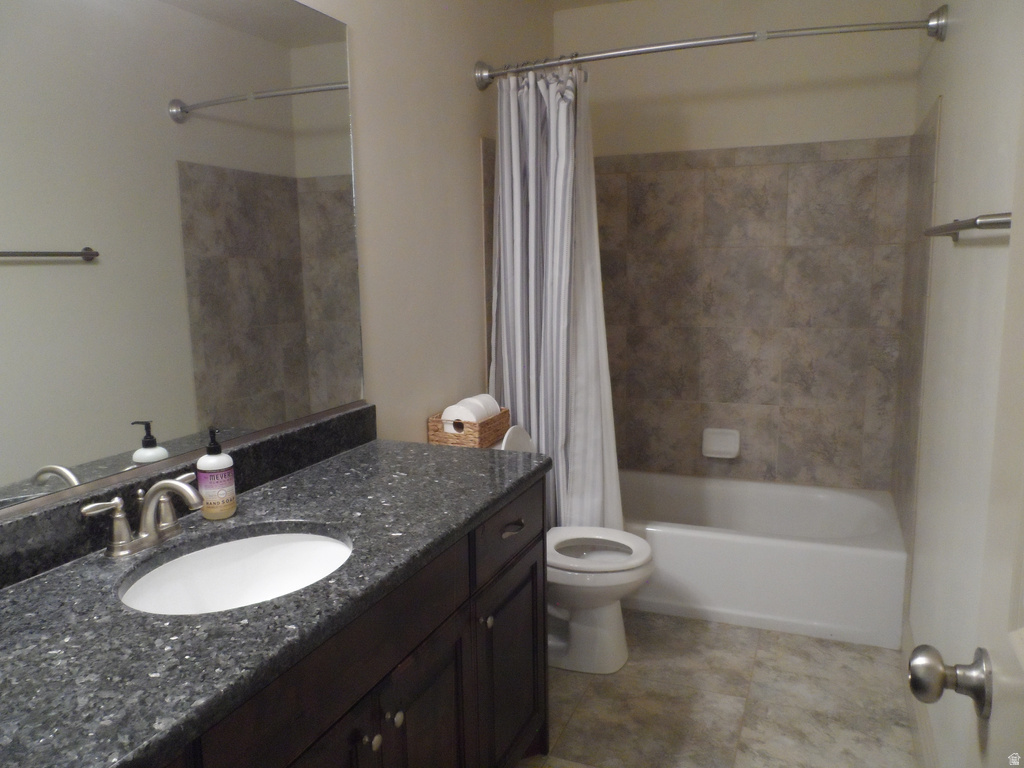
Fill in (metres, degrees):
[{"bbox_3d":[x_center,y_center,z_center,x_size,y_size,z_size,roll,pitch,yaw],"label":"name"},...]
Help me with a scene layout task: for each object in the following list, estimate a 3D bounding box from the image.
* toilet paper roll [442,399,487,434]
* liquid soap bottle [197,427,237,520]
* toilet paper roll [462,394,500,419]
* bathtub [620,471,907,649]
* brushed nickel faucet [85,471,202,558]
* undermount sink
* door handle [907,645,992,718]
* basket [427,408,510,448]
[{"bbox_3d":[-0.153,0.126,2.354,0.123,0.123,0.102,2,9,23],"label":"toilet paper roll"},{"bbox_3d":[-0.597,0.174,1.430,0.068,0.182,0.068,-6,10,-30],"label":"liquid soap bottle"},{"bbox_3d":[-0.114,0.105,2.445,0.123,0.123,0.102,2,9,23],"label":"toilet paper roll"},{"bbox_3d":[0.772,0.656,2.998,1.500,0.345,0.740,2,9,23],"label":"bathtub"},{"bbox_3d":[-0.614,0.229,1.264,0.175,0.122,0.235,2,9,23],"label":"brushed nickel faucet"},{"bbox_3d":[-0.454,0.385,1.213,0.350,0.160,0.415,2,9,23],"label":"undermount sink"},{"bbox_3d":[0.421,0.286,0.693,0.066,0.066,0.066,2,9,23],"label":"door handle"},{"bbox_3d":[-0.144,0.149,2.408,0.185,0.100,0.232,2,9,23],"label":"basket"}]

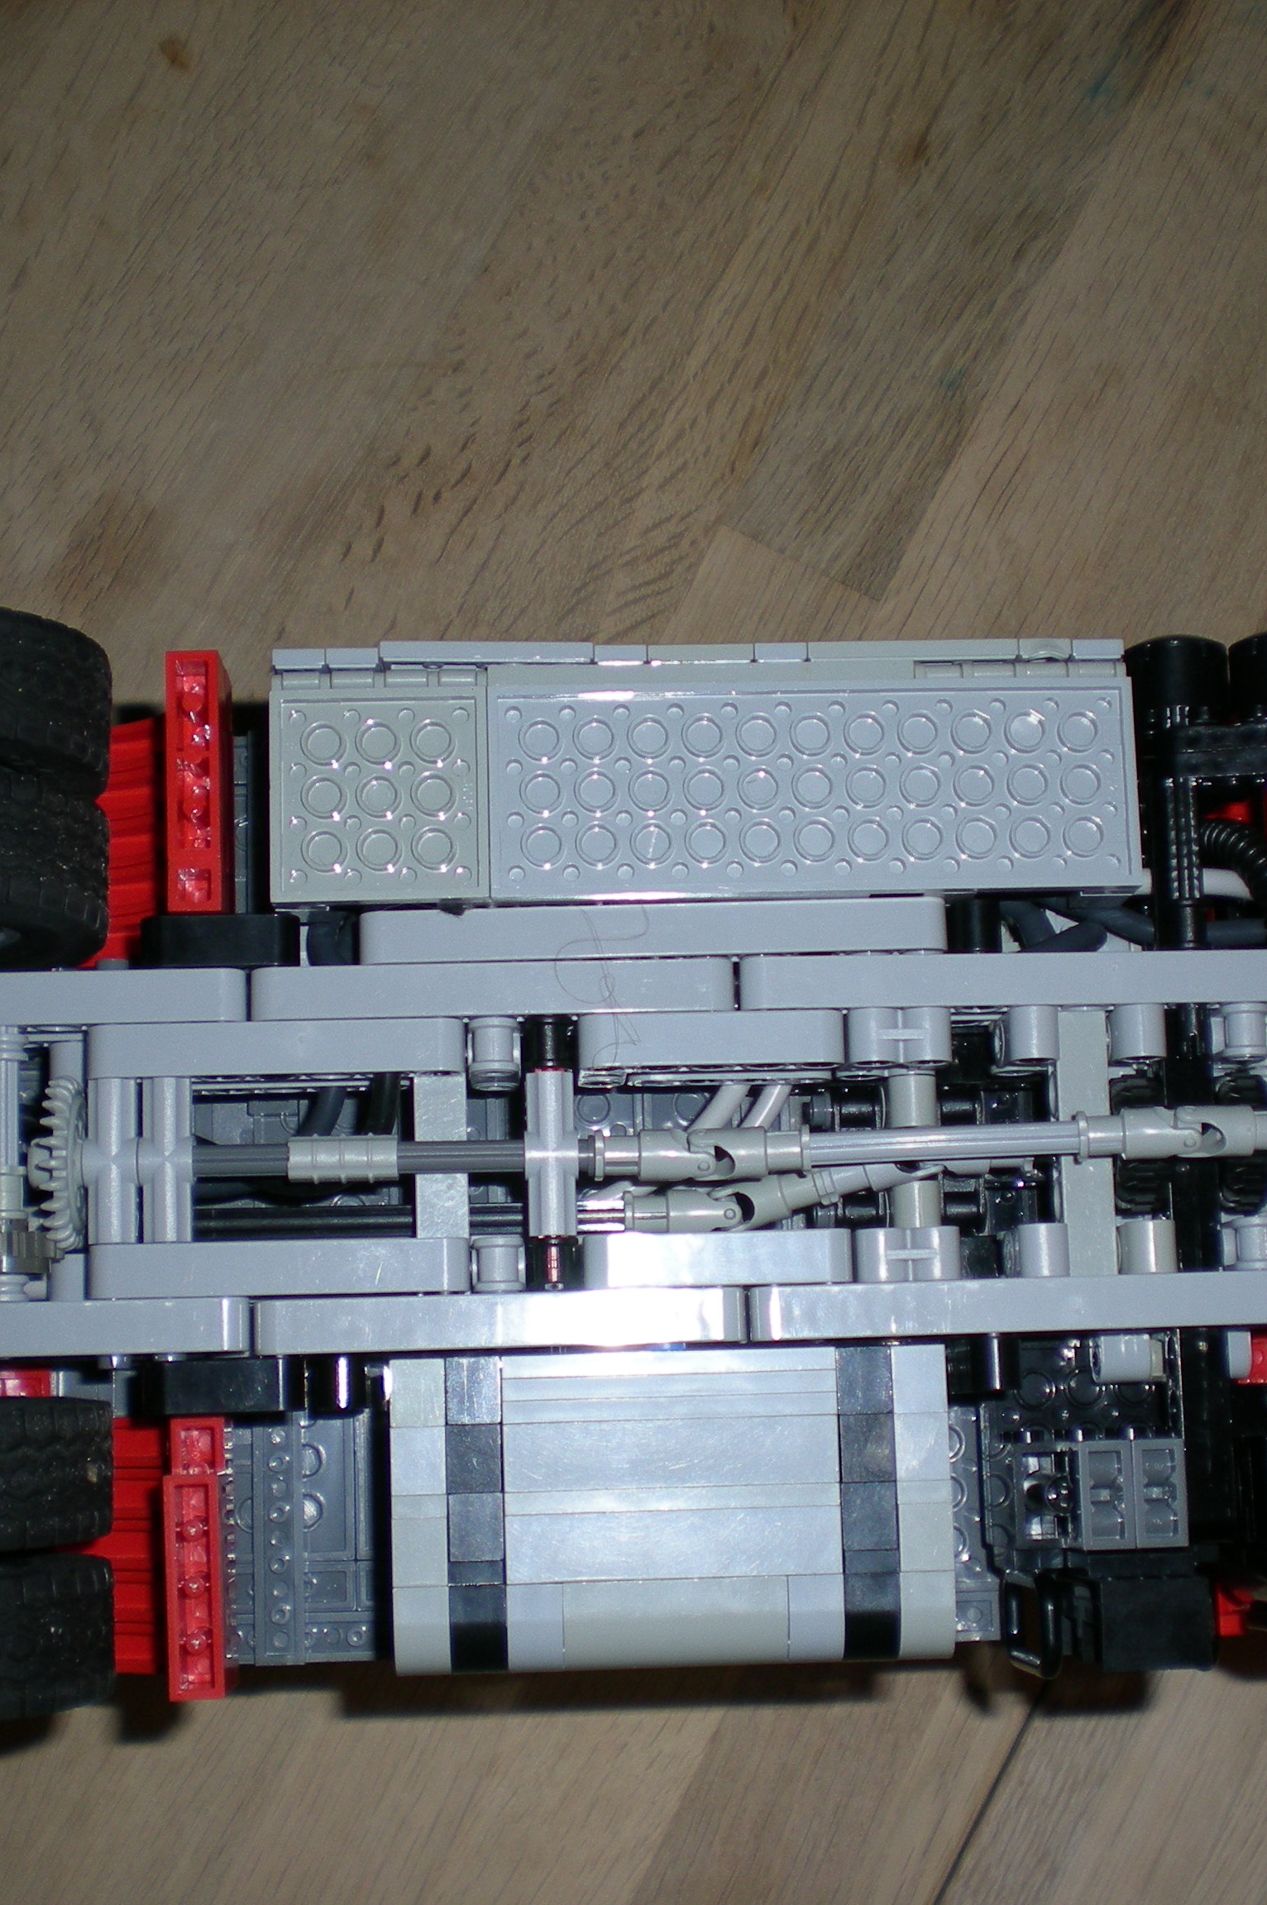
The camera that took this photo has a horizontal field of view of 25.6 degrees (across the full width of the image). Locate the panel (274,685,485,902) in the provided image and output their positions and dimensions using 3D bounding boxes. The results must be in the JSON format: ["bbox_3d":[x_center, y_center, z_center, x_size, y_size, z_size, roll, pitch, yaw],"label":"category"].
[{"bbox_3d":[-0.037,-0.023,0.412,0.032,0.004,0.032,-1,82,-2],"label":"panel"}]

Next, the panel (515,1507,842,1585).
[{"bbox_3d":[0.006,0.085,0.401,0.048,0.008,0.010,-1,82,-2],"label":"panel"}]

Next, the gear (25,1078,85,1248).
[{"bbox_3d":[-0.084,0.031,0.407,0.008,0.025,0.025,-1,81,-3],"label":"gear"}]

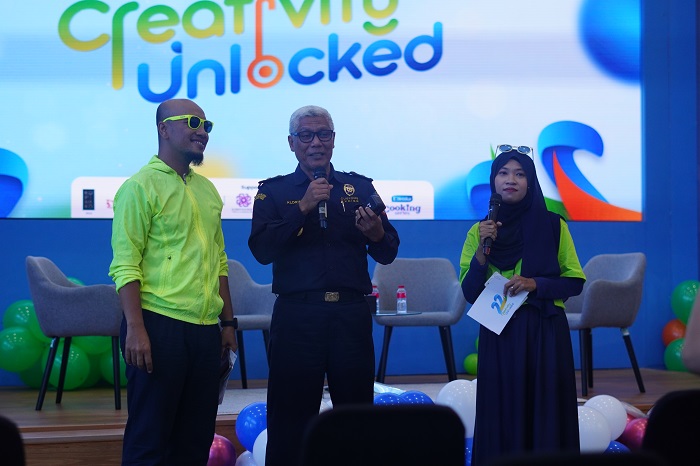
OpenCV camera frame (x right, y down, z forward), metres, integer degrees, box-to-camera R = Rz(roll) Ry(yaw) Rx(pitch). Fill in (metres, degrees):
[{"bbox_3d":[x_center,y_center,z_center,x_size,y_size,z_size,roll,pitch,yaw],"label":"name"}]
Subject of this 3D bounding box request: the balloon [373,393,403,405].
[{"bbox_3d":[0.197,0.905,7.250,0.210,0.220,0.210,0,-1,0],"label":"balloon"}]

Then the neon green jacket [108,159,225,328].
[{"bbox_3d":[-0.679,0.028,5.450,0.530,0.630,0.320,0,-1,-43],"label":"neon green jacket"}]

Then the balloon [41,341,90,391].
[{"bbox_3d":[-1.741,0.814,8.950,0.290,0.295,0.290,0,-1,0],"label":"balloon"}]

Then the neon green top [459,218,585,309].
[{"bbox_3d":[0.630,0.115,5.400,0.470,0.360,0.280,-1,-1,14],"label":"neon green top"}]

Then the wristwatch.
[{"bbox_3d":[-0.439,0.331,5.320,0.063,0.040,0.065,0,-1,2],"label":"wristwatch"}]

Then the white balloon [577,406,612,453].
[{"bbox_3d":[1.143,0.988,7.150,0.275,0.285,0.275,0,-1,0],"label":"white balloon"}]

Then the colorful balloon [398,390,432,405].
[{"bbox_3d":[0.333,0.888,7.250,0.210,0.220,0.210,0,-1,0],"label":"colorful balloon"}]

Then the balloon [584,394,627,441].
[{"bbox_3d":[1.371,0.996,7.850,0.245,0.250,0.245,0,-1,0],"label":"balloon"}]

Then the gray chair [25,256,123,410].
[{"bbox_3d":[-1.455,0.538,7.970,0.560,0.820,0.600,0,-1,2],"label":"gray chair"}]

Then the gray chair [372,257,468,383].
[{"bbox_3d":[0.434,0.556,9.100,0.600,0.820,0.590,0,-1,-5],"label":"gray chair"}]

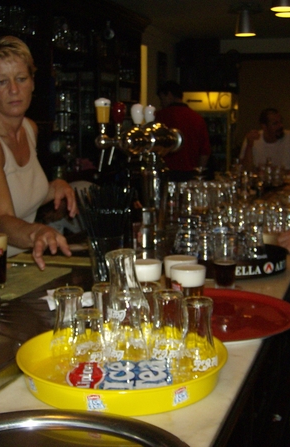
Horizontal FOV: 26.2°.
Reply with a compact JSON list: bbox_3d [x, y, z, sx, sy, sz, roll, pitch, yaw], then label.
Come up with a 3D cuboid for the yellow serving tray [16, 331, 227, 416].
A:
[{"bbox_3d":[-0.037,0.238,1.062,0.356,0.043,0.356,0,8,0],"label":"yellow serving tray"}]

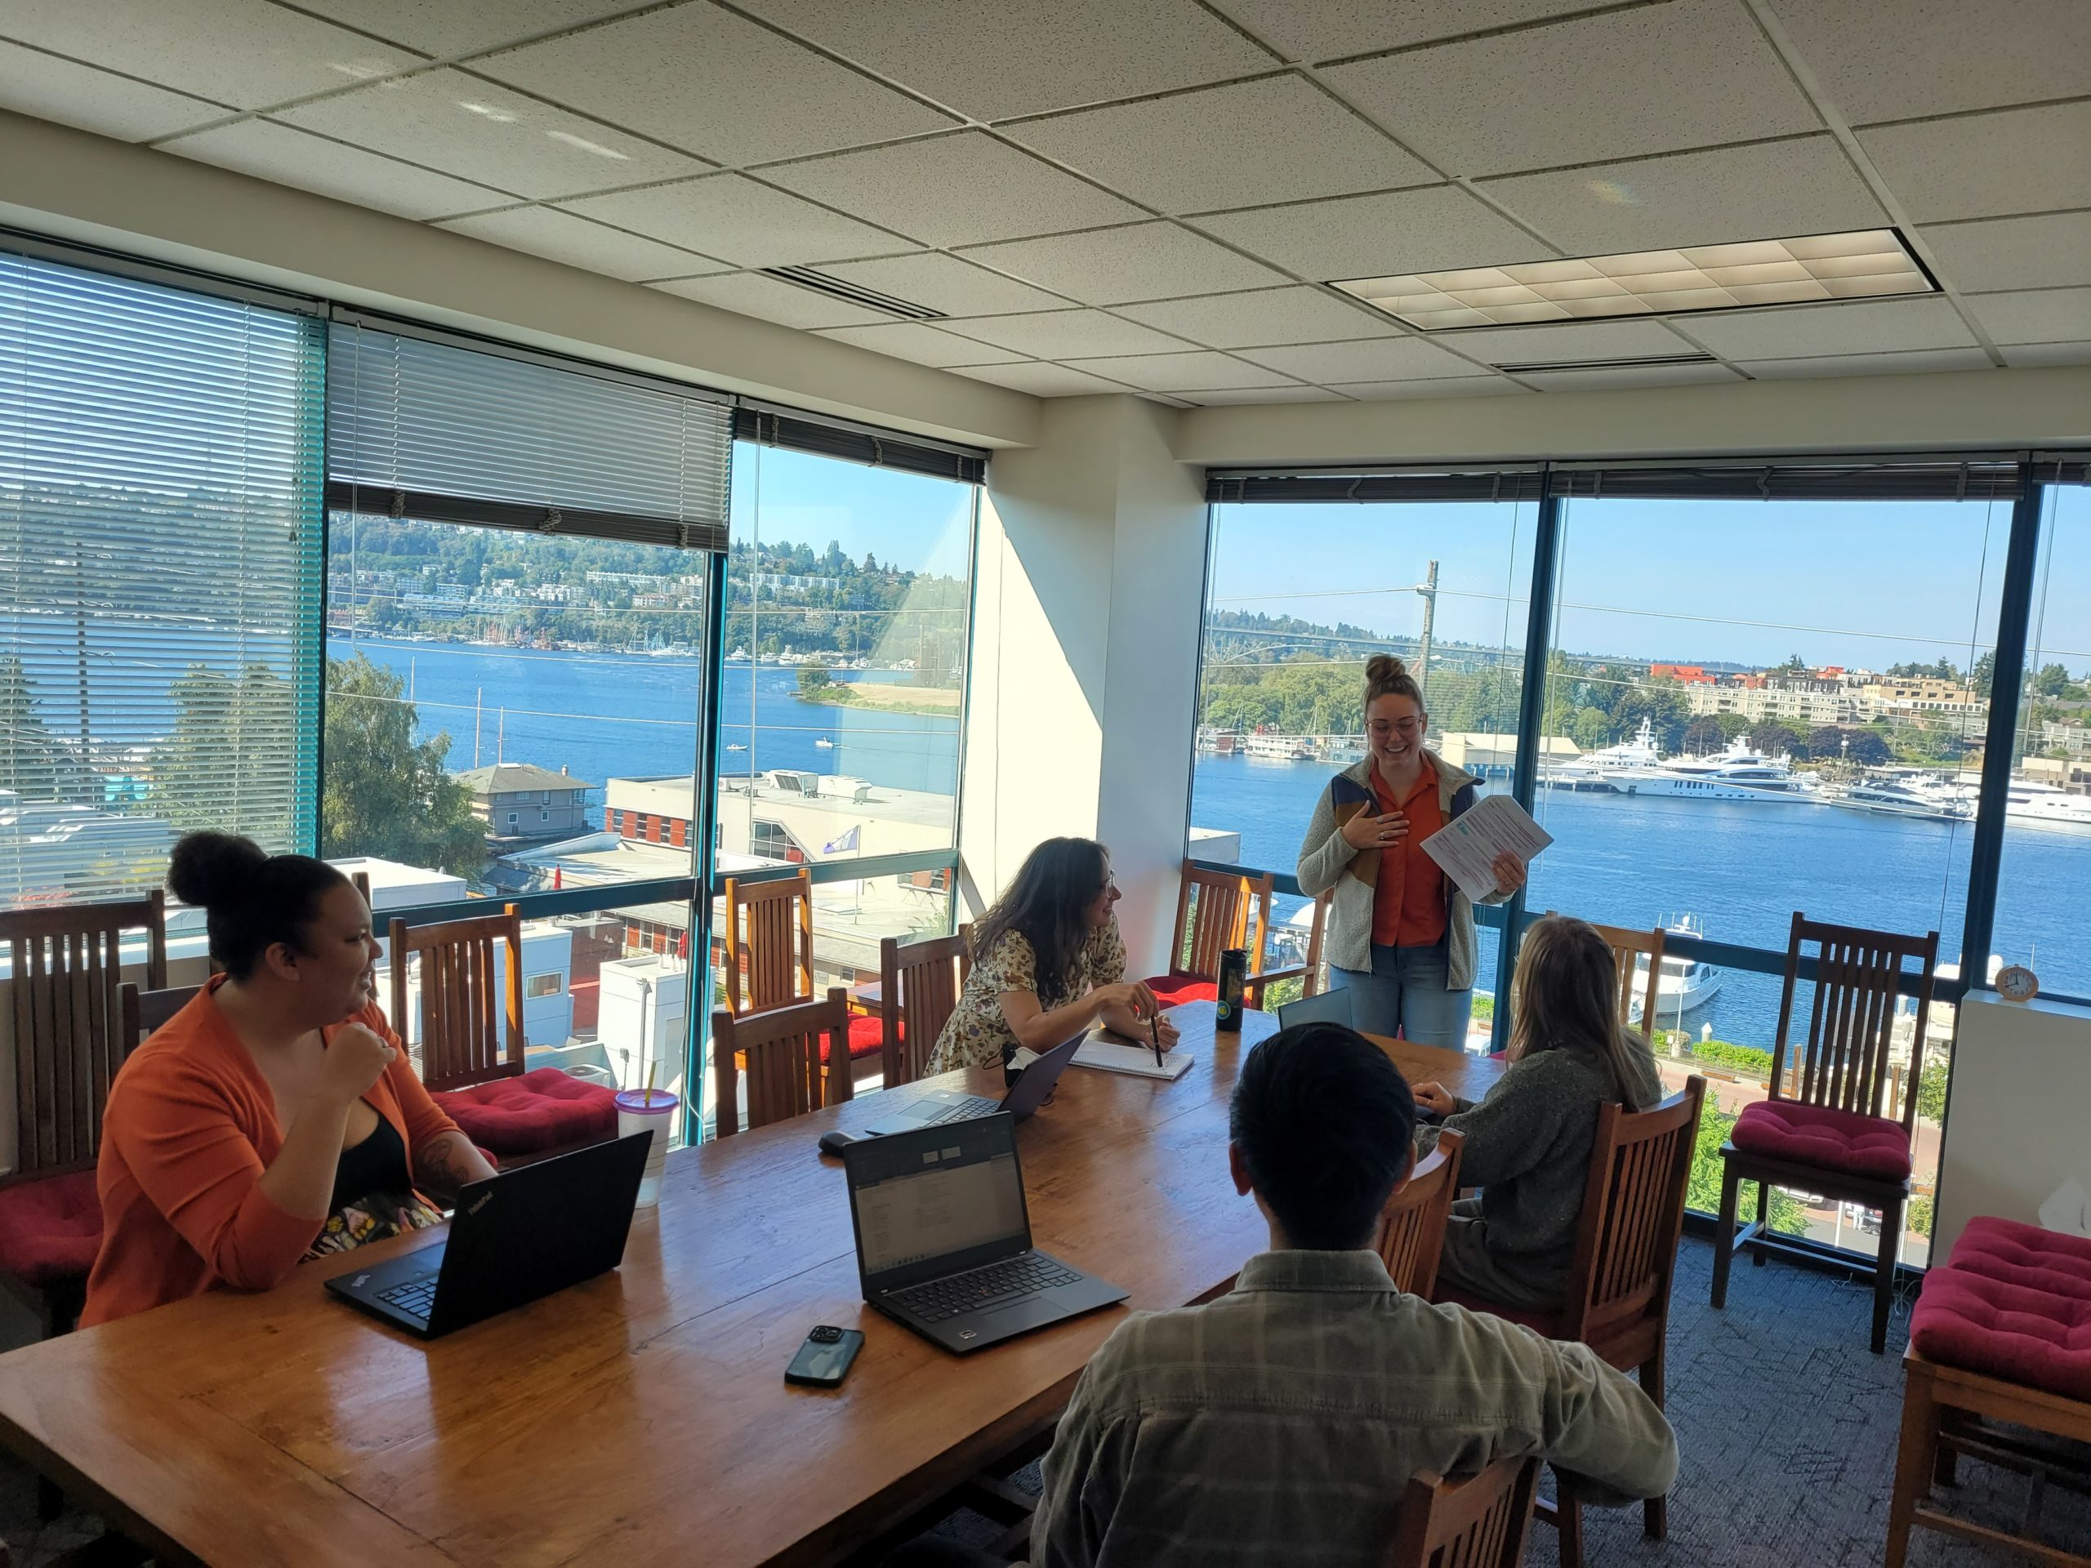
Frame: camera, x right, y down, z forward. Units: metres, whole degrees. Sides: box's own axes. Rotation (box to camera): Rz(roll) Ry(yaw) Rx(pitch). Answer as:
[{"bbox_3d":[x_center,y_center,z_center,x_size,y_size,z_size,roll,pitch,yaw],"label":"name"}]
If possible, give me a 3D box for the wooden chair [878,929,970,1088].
[{"bbox_3d":[-0.134,0.885,3.939,0.520,0.950,0.460,7,6,36],"label":"wooden chair"}]

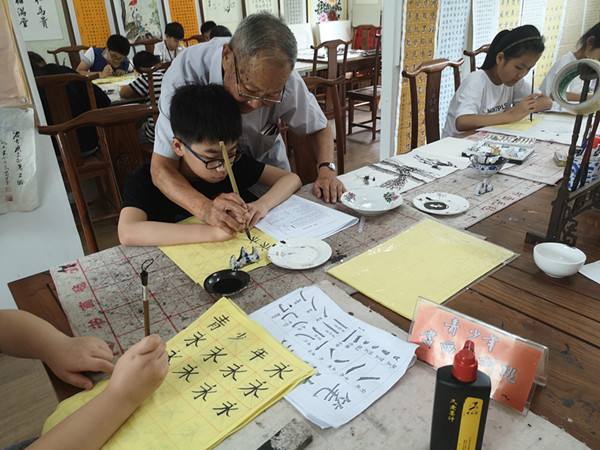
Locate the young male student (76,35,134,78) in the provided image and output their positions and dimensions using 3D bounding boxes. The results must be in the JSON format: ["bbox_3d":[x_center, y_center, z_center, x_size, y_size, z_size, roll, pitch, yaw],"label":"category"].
[{"bbox_3d":[-1.834,-1.271,4.703,0.550,1.150,0.650,-20,30,-32],"label":"young male student"}]

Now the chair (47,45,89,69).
[{"bbox_3d":[-2.184,-1.331,4.843,0.480,0.980,0.470,-25,34,-37],"label":"chair"}]

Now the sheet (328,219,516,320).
[{"bbox_3d":[0.276,0.086,1.057,0.368,0.008,0.249,-23,33,-34],"label":"sheet"}]

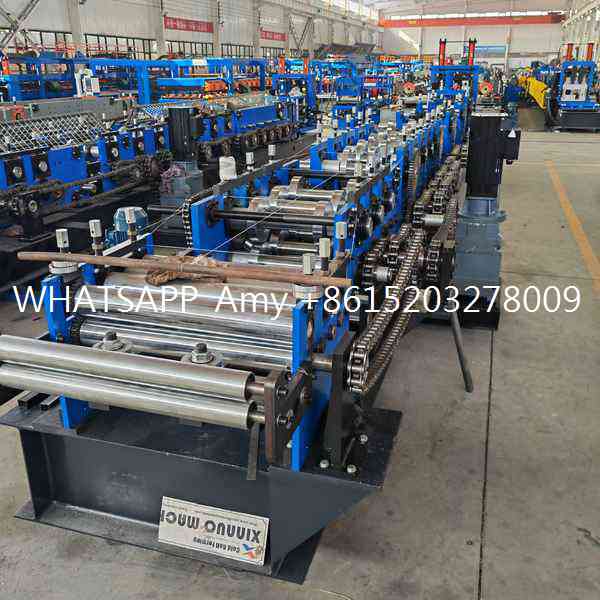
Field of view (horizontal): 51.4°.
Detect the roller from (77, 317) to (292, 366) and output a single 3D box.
[{"bbox_3d":[-0.351,0.138,1.923,0.727,0.100,0.100,6,22,16],"label":"roller"}]

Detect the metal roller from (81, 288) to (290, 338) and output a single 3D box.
[{"bbox_3d":[-0.351,0.036,1.884,0.727,0.100,0.100,6,22,16],"label":"metal roller"}]

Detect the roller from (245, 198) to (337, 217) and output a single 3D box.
[{"bbox_3d":[-0.055,-0.490,3.318,0.481,0.091,0.091,6,21,16],"label":"roller"}]

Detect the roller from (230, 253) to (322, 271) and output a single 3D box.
[{"bbox_3d":[-0.122,-0.188,3.165,0.478,0.091,0.091,6,21,16],"label":"roller"}]

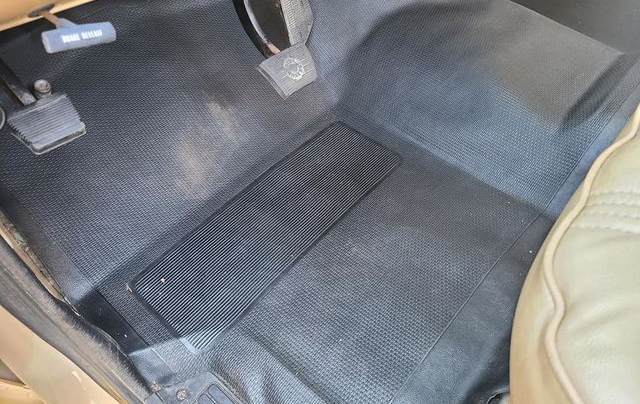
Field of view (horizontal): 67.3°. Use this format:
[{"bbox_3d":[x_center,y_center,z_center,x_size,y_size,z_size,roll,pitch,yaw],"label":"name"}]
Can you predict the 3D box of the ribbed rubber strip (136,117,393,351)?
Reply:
[{"bbox_3d":[-0.066,0.022,0.830,0.165,0.012,0.509,33,57,27],"label":"ribbed rubber strip"}]

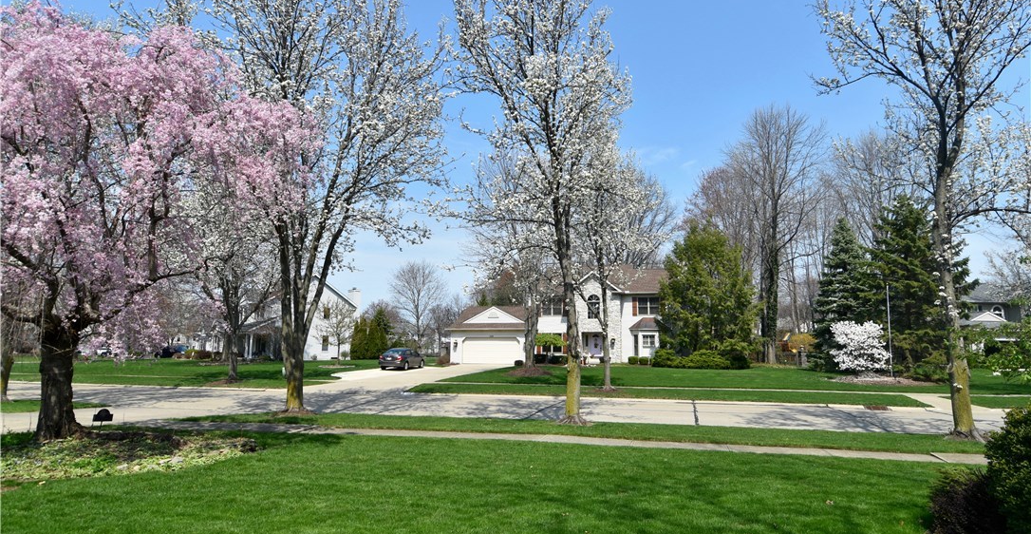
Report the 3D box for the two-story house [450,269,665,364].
[{"bbox_3d":[4.550,4.205,50.122,18.900,8.769,12.600,-1,-8,9],"label":"two-story house"}]

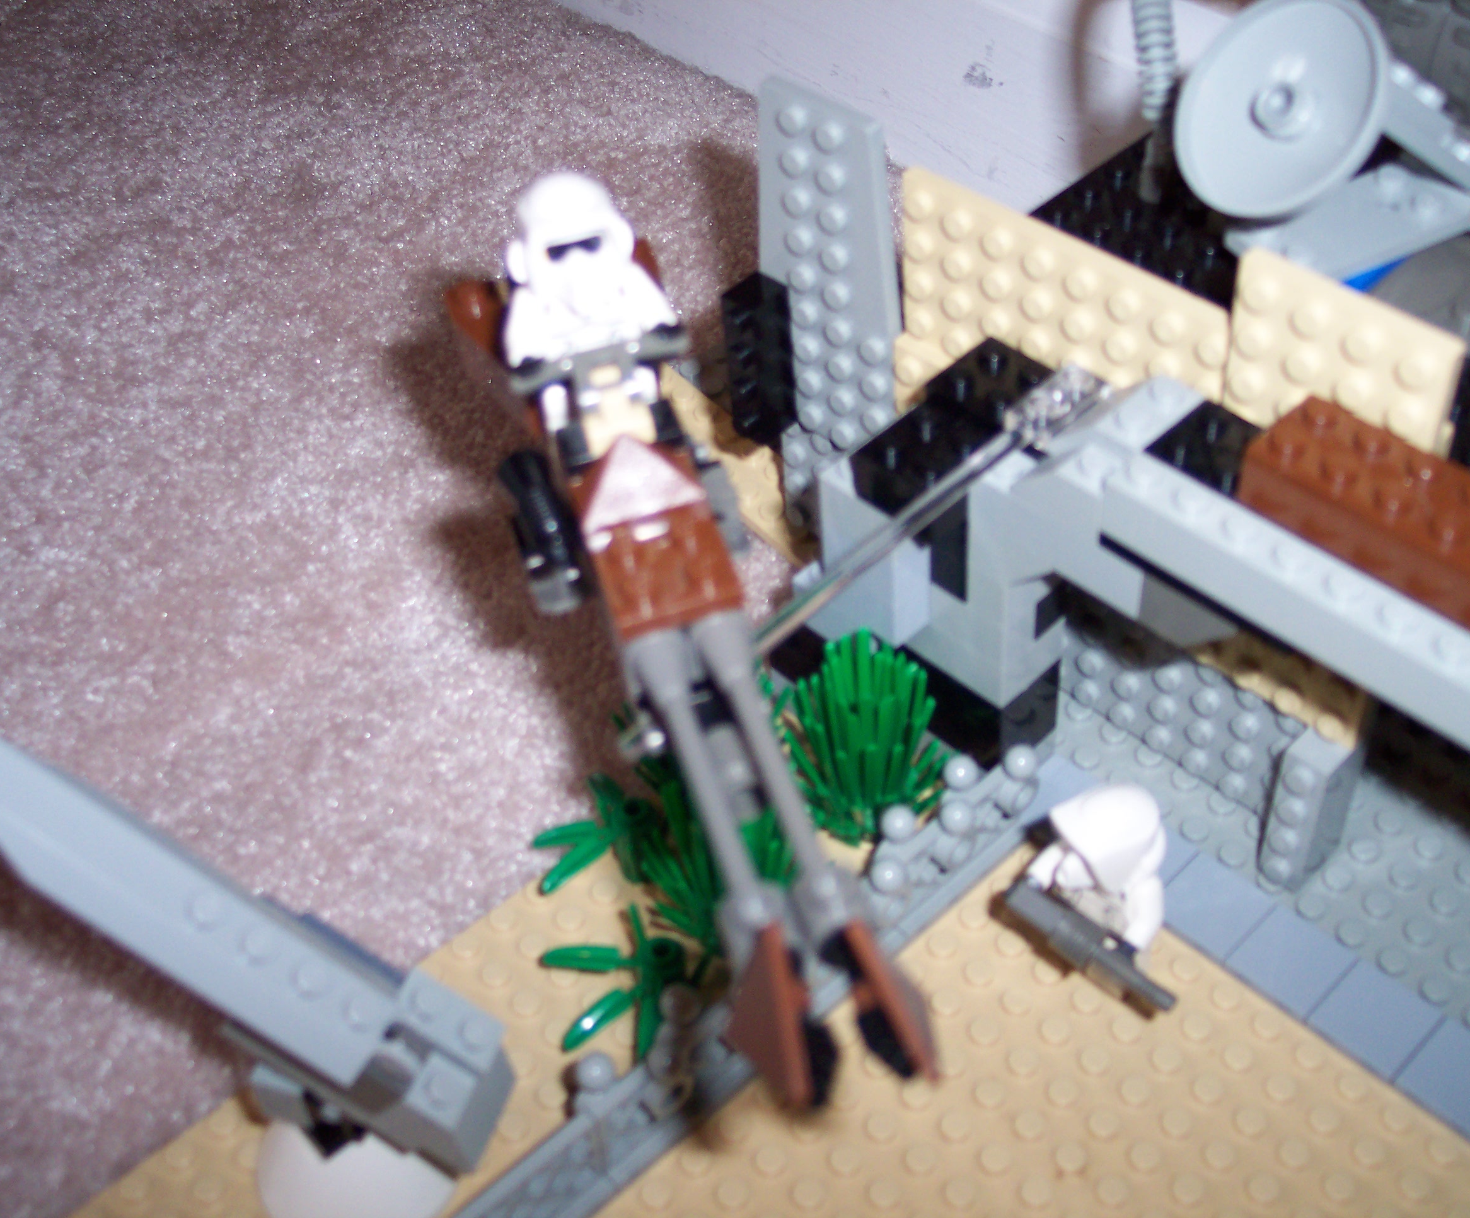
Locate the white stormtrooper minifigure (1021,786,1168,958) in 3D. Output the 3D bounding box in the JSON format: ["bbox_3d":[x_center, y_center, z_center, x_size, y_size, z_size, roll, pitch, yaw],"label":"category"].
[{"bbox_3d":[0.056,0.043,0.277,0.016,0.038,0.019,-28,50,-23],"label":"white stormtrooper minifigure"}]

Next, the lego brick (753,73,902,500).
[{"bbox_3d":[0.016,-0.057,0.313,0.031,0.073,0.005,34,58,32],"label":"lego brick"}]

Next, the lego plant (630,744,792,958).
[{"bbox_3d":[-0.002,0.038,0.289,0.026,0.038,0.026,-35,53,-28],"label":"lego plant"}]

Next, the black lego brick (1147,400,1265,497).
[{"bbox_3d":[0.067,-0.018,0.249,0.016,0.011,0.016,-35,53,-28],"label":"black lego brick"}]

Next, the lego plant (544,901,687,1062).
[{"bbox_3d":[-0.019,0.061,0.288,0.029,0.008,0.027,-35,53,-28],"label":"lego plant"}]

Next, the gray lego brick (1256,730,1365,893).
[{"bbox_3d":[0.093,0.032,0.291,0.011,0.032,0.008,-35,53,-28],"label":"gray lego brick"}]

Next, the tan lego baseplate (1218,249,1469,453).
[{"bbox_3d":[0.080,-0.029,0.239,0.005,0.031,0.032,-36,53,-25],"label":"tan lego baseplate"}]

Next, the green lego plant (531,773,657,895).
[{"bbox_3d":[-0.024,0.041,0.309,0.026,0.008,0.025,-35,53,-28],"label":"green lego plant"}]

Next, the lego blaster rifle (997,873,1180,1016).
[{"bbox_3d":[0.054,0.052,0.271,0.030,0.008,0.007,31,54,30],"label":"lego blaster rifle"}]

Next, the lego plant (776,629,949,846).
[{"bbox_3d":[0.023,0.021,0.304,0.027,0.040,0.027,-2,44,2],"label":"lego plant"}]

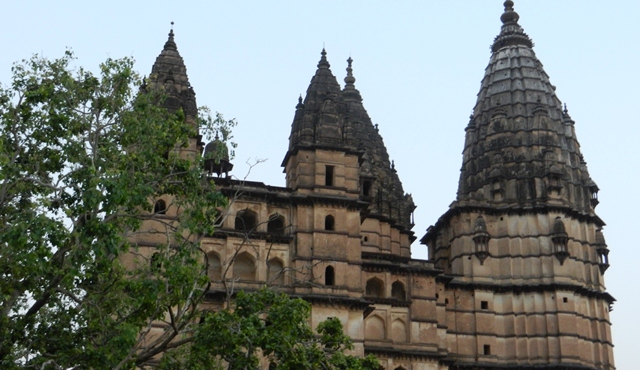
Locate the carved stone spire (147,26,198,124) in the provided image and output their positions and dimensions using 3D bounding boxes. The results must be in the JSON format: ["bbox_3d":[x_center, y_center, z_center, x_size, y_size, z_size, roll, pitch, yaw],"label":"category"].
[{"bbox_3d":[-12.464,-8.379,79.780,4.620,10.920,4.620,6,-23,-13],"label":"carved stone spire"}]

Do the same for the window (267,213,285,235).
[{"bbox_3d":[-3.375,3.106,74.876,1.410,1.780,0.500,6,-23,-13],"label":"window"}]

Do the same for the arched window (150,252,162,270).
[{"bbox_3d":[-13.467,6.326,80.791,0.884,1.569,0.400,6,-21,-15],"label":"arched window"}]

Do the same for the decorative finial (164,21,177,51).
[{"bbox_3d":[-12.402,-12.352,81.450,1.020,2.870,1.020,6,-23,-13],"label":"decorative finial"}]

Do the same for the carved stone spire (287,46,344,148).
[{"bbox_3d":[0.249,-6.928,82.264,4.760,10.840,4.760,6,-23,-13],"label":"carved stone spire"}]

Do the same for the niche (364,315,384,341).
[{"bbox_3d":[5.719,14.909,102.170,2.129,2.686,0.400,6,-21,-15],"label":"niche"}]

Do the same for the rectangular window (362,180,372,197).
[{"bbox_3d":[5.425,0.423,112.614,1.035,2.016,0.400,6,-21,-15],"label":"rectangular window"}]

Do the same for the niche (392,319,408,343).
[{"bbox_3d":[8.404,15.508,103.879,1.694,2.622,0.400,6,-21,-15],"label":"niche"}]

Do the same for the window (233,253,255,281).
[{"bbox_3d":[-5.666,6.097,72.797,1.690,2.180,0.400,6,-23,-13],"label":"window"}]

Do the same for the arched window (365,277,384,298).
[{"bbox_3d":[4.987,9.390,89.356,1.750,1.930,0.500,6,-23,-13],"label":"arched window"}]

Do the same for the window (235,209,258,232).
[{"bbox_3d":[-5.588,2.736,74.110,1.730,1.810,0.500,6,-23,-13],"label":"window"}]

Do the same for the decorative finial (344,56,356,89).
[{"bbox_3d":[3.834,-14.123,123.167,1.433,4.676,1.433,0,-20,0],"label":"decorative finial"}]

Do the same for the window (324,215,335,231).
[{"bbox_3d":[0.710,2.946,74.559,0.740,1.350,0.400,6,-23,-13],"label":"window"}]

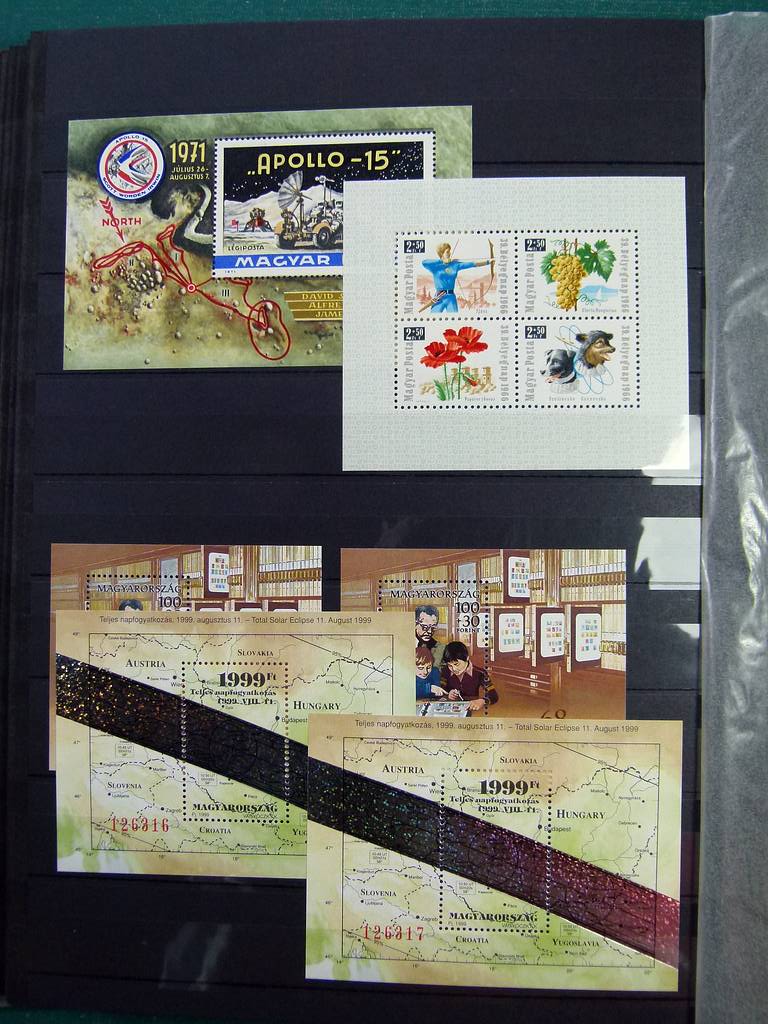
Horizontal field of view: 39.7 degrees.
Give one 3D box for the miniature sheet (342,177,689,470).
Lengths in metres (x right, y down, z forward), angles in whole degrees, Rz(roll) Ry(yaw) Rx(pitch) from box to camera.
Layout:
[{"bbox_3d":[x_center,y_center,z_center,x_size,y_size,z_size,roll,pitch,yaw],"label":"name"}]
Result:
[{"bbox_3d":[0.037,-0.054,0.302,0.097,0.001,0.083,0,89,4],"label":"miniature sheet"}]

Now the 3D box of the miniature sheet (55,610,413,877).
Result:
[{"bbox_3d":[-0.043,0.067,0.305,0.105,0.001,0.076,0,89,4],"label":"miniature sheet"}]

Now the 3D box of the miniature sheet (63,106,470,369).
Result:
[{"bbox_3d":[-0.034,-0.079,0.308,0.119,0.001,0.075,0,89,4],"label":"miniature sheet"}]

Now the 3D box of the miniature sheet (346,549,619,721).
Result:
[{"bbox_3d":[0.028,0.044,0.300,0.080,0.001,0.066,0,89,4],"label":"miniature sheet"}]

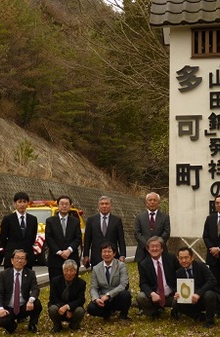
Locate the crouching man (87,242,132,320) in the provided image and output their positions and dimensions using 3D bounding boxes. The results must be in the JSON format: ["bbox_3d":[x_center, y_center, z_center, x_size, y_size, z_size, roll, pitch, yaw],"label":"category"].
[{"bbox_3d":[-0.006,1.384,9.700,0.530,0.940,0.720,0,-3,7],"label":"crouching man"}]

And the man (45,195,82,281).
[{"bbox_3d":[-0.614,1.176,10.300,0.480,1.660,0.330,0,-3,-3],"label":"man"}]

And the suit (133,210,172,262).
[{"bbox_3d":[0.591,1.294,10.850,0.500,1.400,0.300,0,-3,4],"label":"suit"}]

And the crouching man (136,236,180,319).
[{"bbox_3d":[0.615,1.385,10.100,0.560,1.020,0.730,0,-3,-3],"label":"crouching man"}]

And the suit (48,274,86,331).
[{"bbox_3d":[-0.541,1.645,9.700,0.490,0.680,0.640,0,-3,-6],"label":"suit"}]

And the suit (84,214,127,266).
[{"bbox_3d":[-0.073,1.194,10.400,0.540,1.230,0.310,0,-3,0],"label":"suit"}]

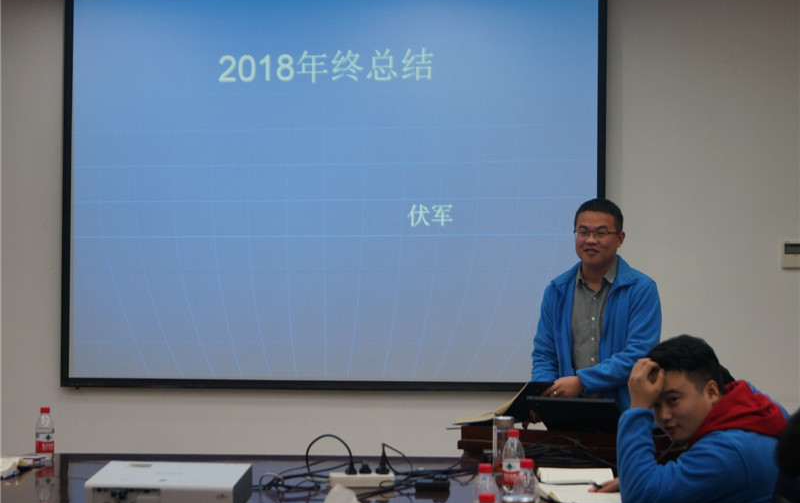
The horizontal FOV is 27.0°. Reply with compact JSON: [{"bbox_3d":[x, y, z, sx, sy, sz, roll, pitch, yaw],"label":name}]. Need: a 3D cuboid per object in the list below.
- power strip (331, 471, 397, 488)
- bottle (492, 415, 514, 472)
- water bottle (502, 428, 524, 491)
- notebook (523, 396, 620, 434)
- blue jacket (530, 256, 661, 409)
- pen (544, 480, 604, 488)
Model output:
[{"bbox_3d":[-0.109,0.658,4.770,0.187,0.036,0.060,1,0,0],"label":"power strip"},{"bbox_3d":[0.317,0.594,5.090,0.064,0.182,0.064,1,0,0],"label":"bottle"},{"bbox_3d":[0.320,0.592,4.700,0.063,0.176,0.063,1,0,0],"label":"water bottle"},{"bbox_3d":[0.635,0.533,5.488,0.315,0.125,0.370,0,0,26],"label":"notebook"},{"bbox_3d":[0.692,0.352,5.860,0.480,0.680,0.370,0,0,23],"label":"blue jacket"},{"bbox_3d":[0.484,0.647,4.620,0.155,0.011,0.011,1,0,6],"label":"pen"}]

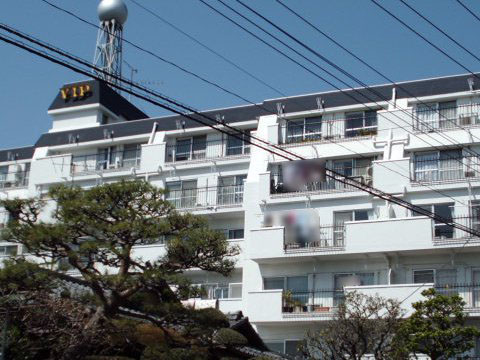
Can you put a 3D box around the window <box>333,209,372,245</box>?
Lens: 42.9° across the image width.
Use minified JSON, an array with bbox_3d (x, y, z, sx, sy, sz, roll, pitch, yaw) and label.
[{"bbox_3d":[4.911,2.090,26.400,1.700,1.600,0.150,-6,-19,18],"label":"window"}]

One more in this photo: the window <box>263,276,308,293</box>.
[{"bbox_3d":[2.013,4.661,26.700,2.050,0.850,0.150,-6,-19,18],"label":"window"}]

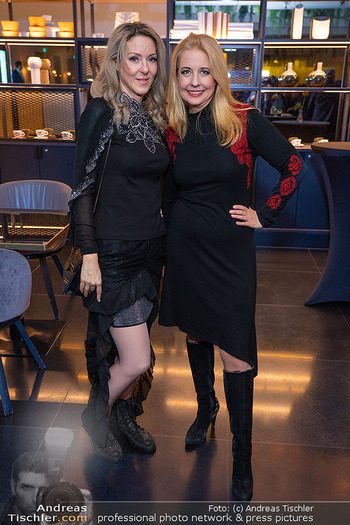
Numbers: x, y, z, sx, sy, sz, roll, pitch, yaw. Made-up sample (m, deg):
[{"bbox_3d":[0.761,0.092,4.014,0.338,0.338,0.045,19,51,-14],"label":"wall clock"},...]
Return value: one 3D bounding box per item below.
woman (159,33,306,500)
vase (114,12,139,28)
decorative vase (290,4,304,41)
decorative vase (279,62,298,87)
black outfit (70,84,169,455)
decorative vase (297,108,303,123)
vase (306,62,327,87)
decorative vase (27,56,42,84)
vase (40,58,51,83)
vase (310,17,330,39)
[{"bbox_3d":[0.200,0.049,1.915,0.580,1.670,0.460,2,19,5],"label":"woman"},{"bbox_3d":[-0.460,-2.273,4.901,0.243,0.232,0.231,2,19,5],"label":"vase"},{"bbox_3d":[1.151,-2.240,4.755,0.107,0.302,0.107,2,19,5],"label":"decorative vase"},{"bbox_3d":[1.104,-1.804,4.906,0.151,0.223,0.151,2,19,5],"label":"decorative vase"},{"bbox_3d":[-0.206,0.095,2.016,0.410,1.440,0.360,-6,20,-20],"label":"black outfit"},{"bbox_3d":[1.625,-1.895,6.624,0.084,0.175,0.084,2,19,5],"label":"decorative vase"},{"bbox_3d":[1.386,-1.795,4.881,0.145,0.222,0.145,2,19,5],"label":"vase"},{"bbox_3d":[-1.400,-1.916,5.113,0.145,0.261,0.145,2,19,5],"label":"decorative vase"},{"bbox_3d":[-1.338,-1.975,5.299,0.140,0.248,0.140,2,19,5],"label":"vase"},{"bbox_3d":[1.367,-2.182,4.753,0.166,0.199,0.141,2,19,5],"label":"vase"}]

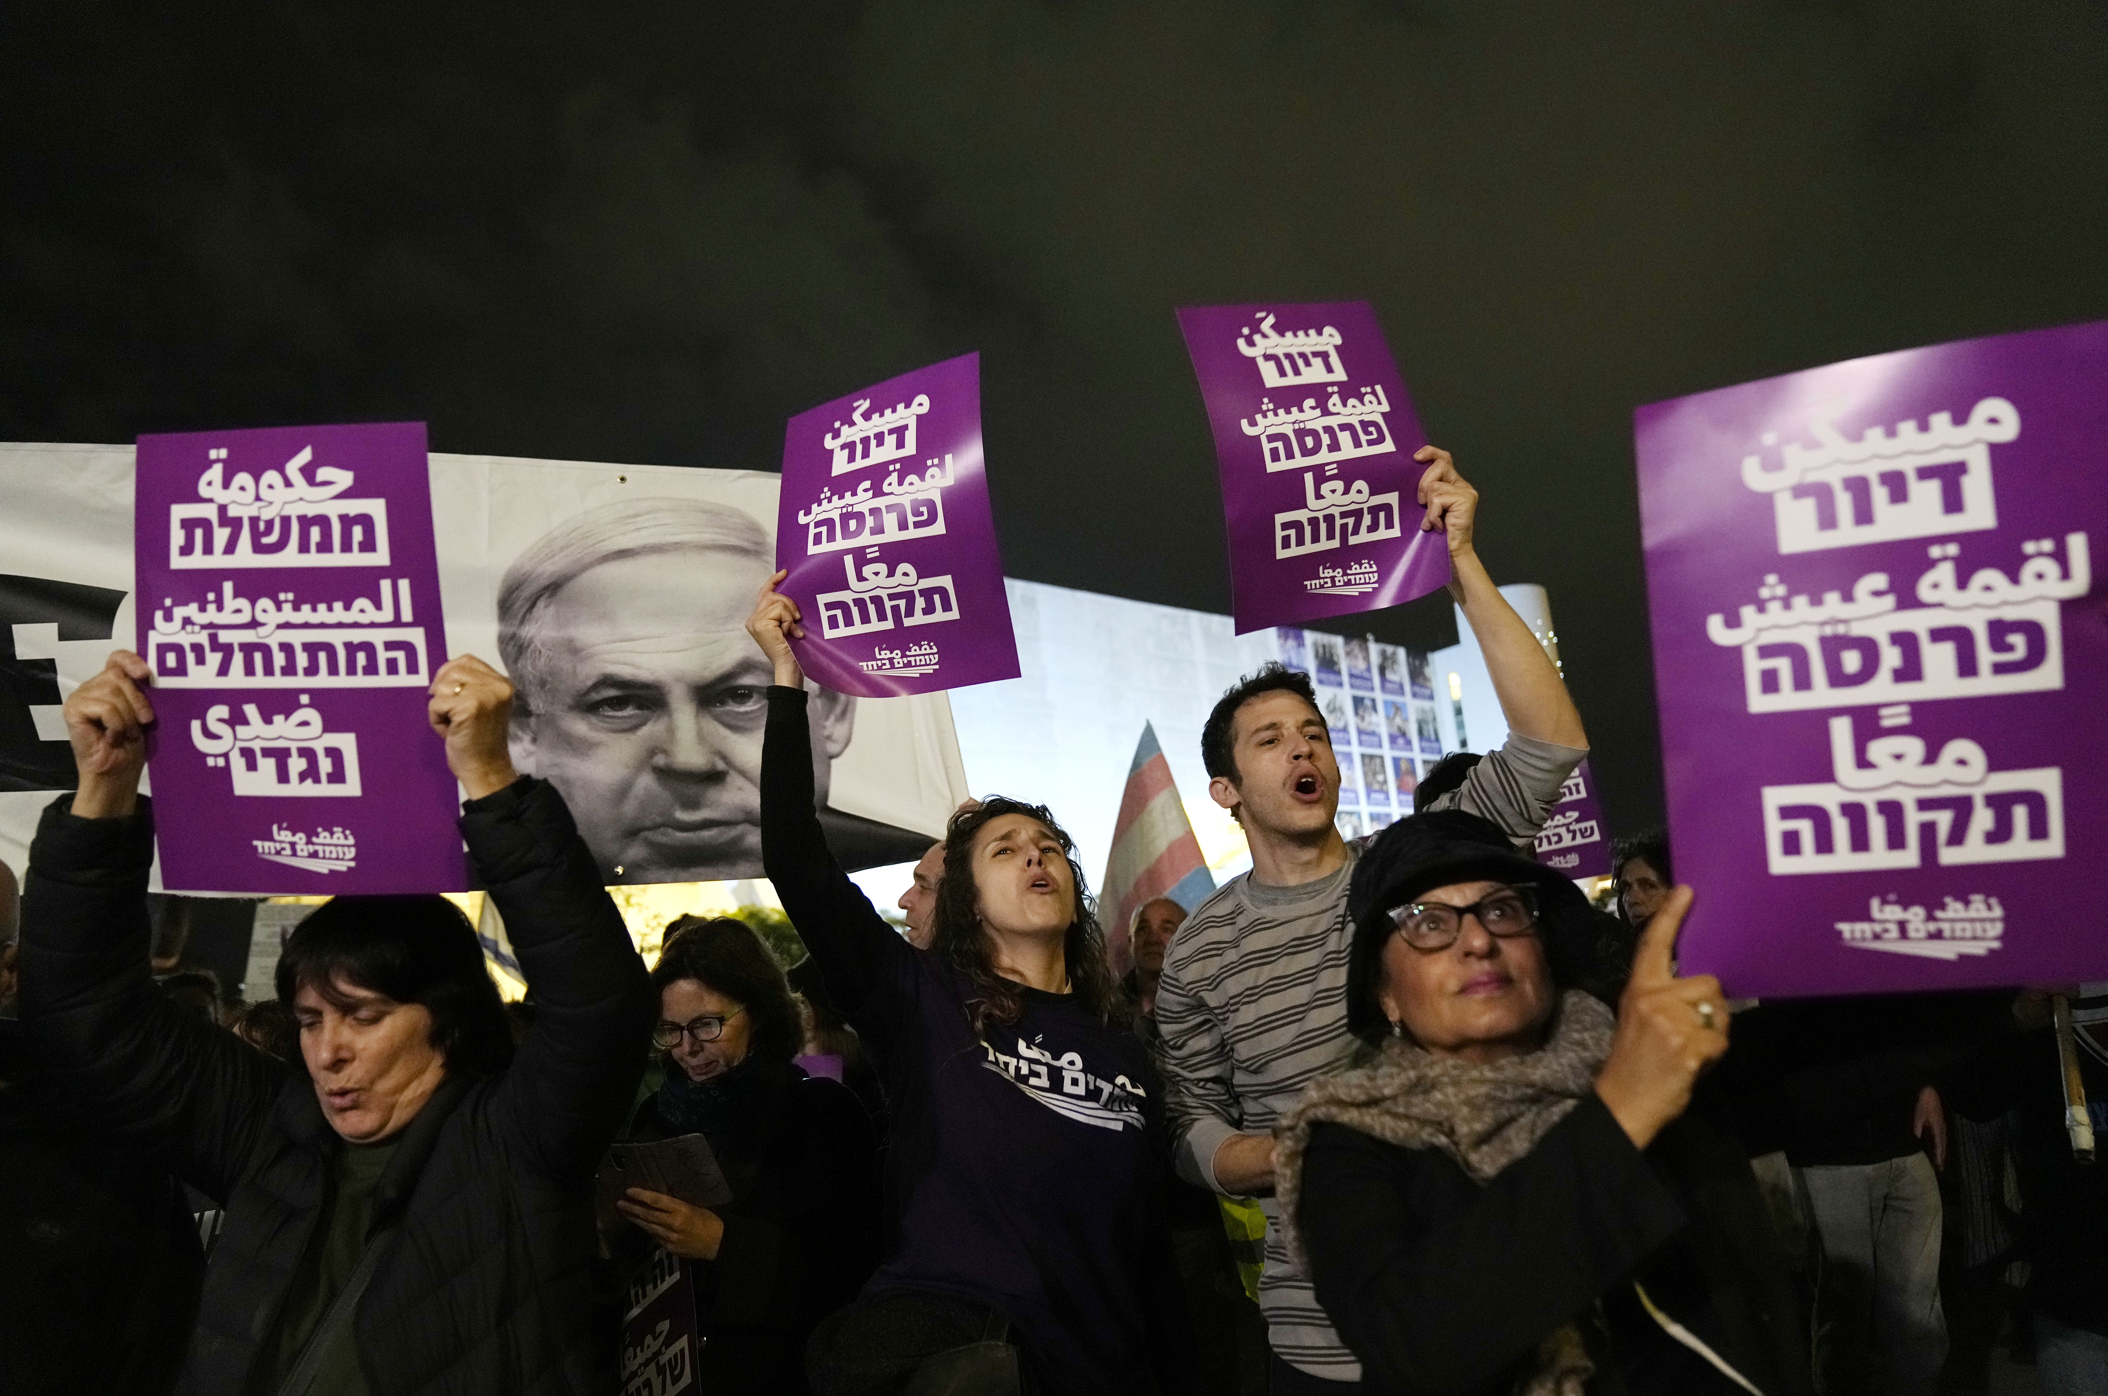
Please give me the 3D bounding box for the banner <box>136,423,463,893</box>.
[{"bbox_3d":[-0.690,-0.031,1.285,0.300,0.420,0.025,-2,0,9],"label":"banner"}]

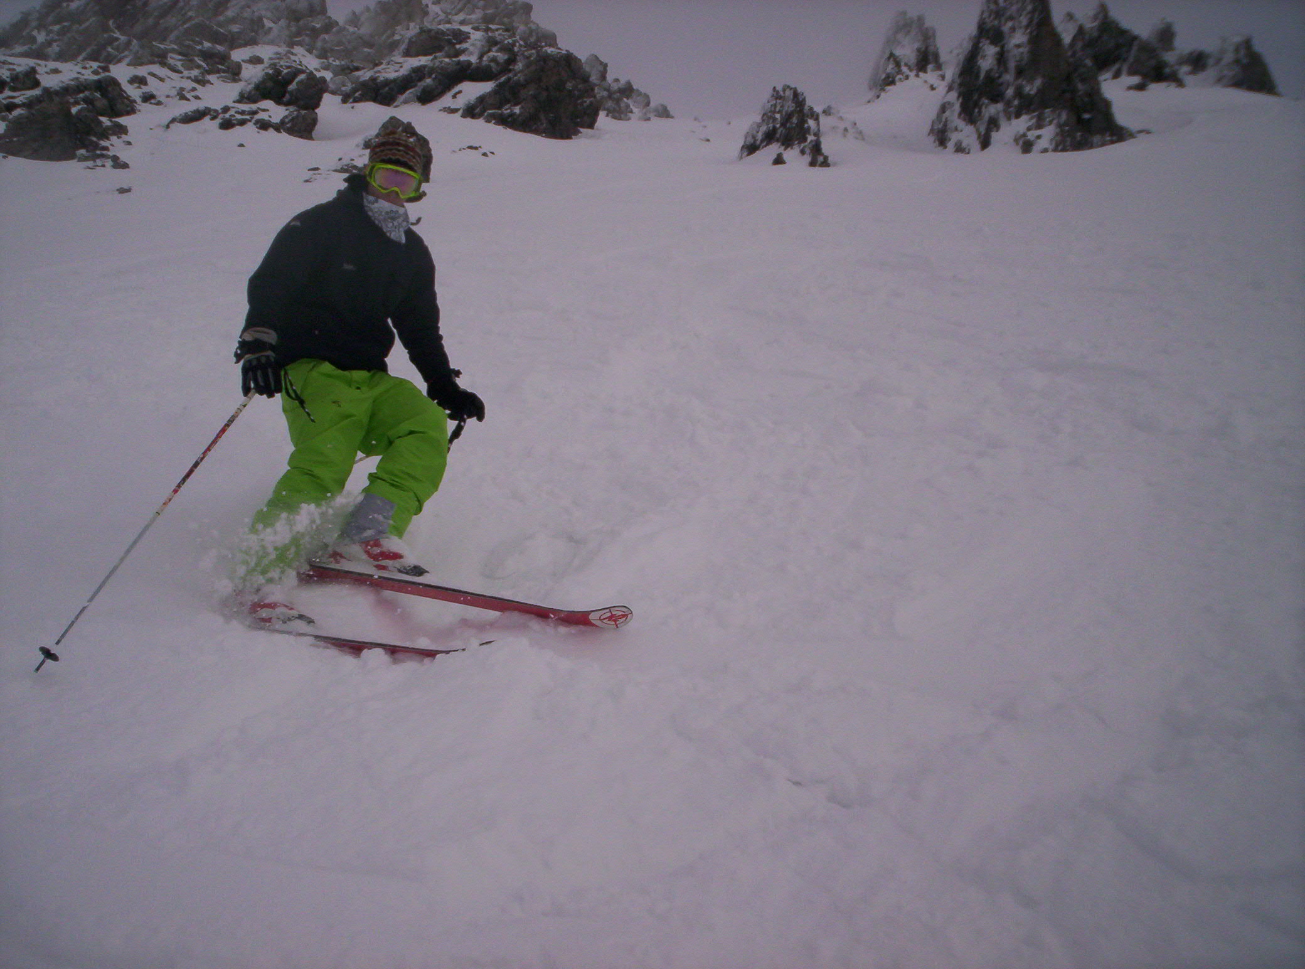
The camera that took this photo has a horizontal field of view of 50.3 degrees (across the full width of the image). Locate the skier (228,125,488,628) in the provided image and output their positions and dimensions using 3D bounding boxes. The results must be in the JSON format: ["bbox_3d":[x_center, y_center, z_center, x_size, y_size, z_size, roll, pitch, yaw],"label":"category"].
[{"bbox_3d":[-0.939,-0.365,4.420,0.740,1.560,0.640,8,-2,-27],"label":"skier"}]

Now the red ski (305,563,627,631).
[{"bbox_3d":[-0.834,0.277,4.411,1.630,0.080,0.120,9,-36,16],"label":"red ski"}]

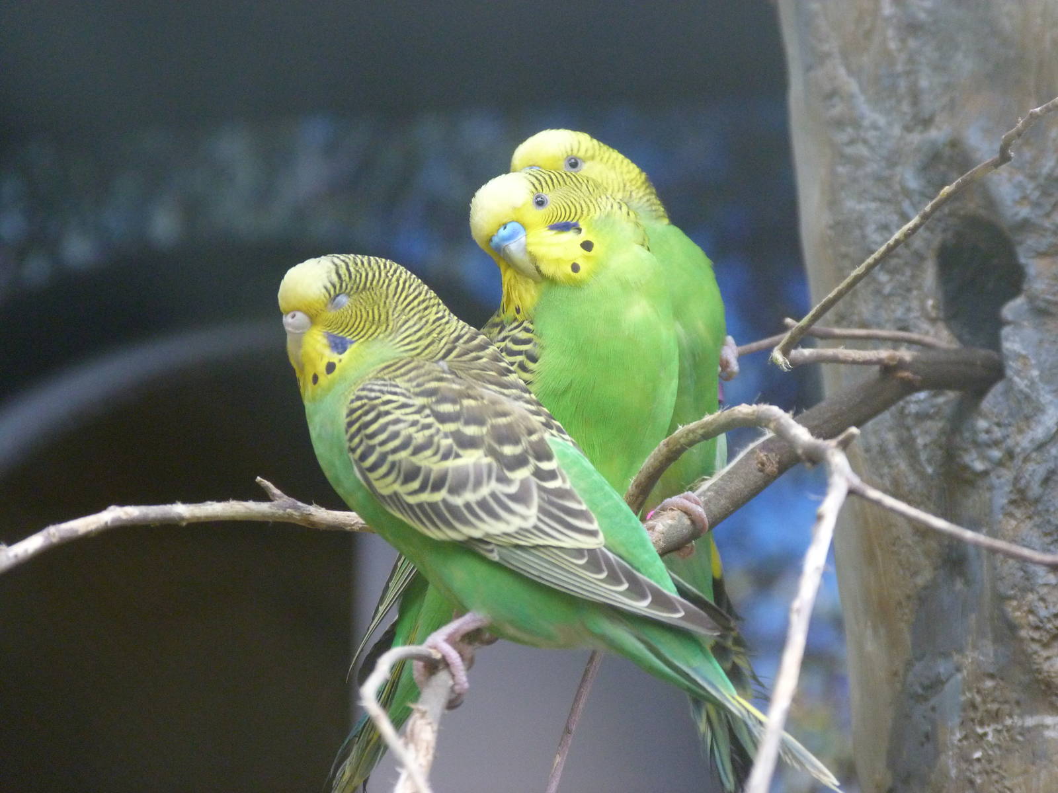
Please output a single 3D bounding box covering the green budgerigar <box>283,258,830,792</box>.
[{"bbox_3d":[0.007,0.030,1.950,0.137,0.130,0.055,0,0,15],"label":"green budgerigar"}]

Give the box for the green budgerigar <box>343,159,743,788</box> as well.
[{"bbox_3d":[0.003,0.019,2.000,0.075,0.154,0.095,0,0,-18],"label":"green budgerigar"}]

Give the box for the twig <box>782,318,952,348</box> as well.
[{"bbox_3d":[0.087,-0.016,2.080,0.049,0.005,0.004,5,-2,-24],"label":"twig"}]

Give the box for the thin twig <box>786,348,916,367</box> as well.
[{"bbox_3d":[0.083,-0.010,2.070,0.039,0.005,0.004,0,0,-31],"label":"thin twig"}]

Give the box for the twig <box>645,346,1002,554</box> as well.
[{"bbox_3d":[0.076,0.013,2.045,0.121,0.020,0.016,-24,14,-35],"label":"twig"}]

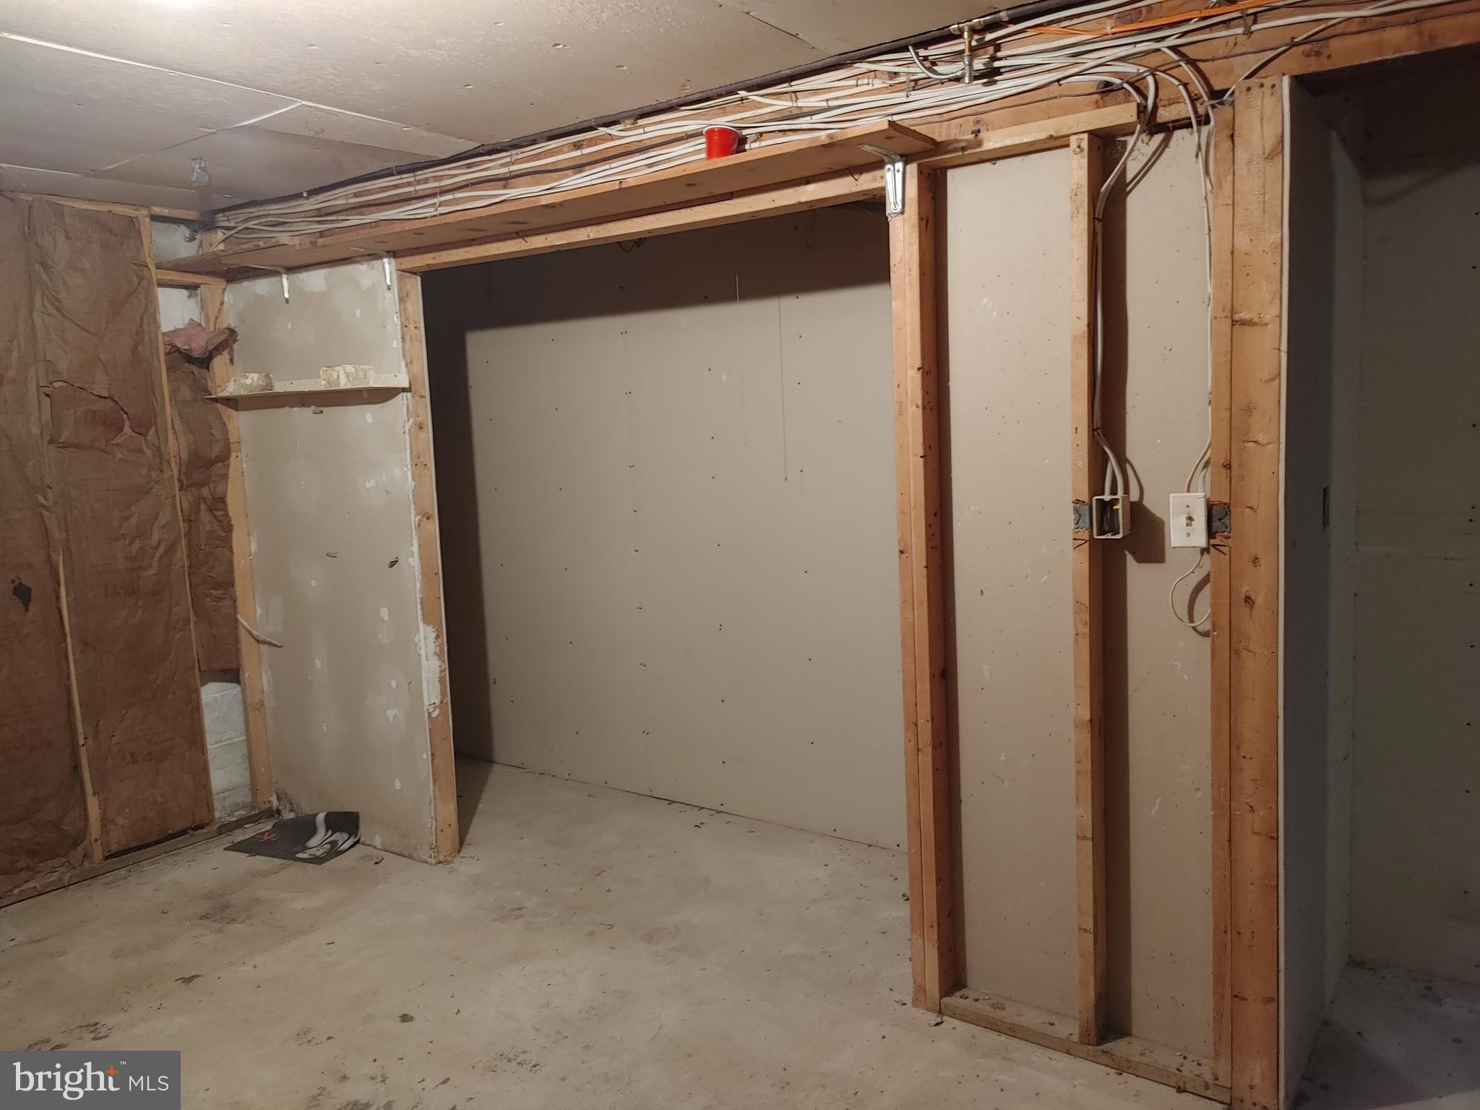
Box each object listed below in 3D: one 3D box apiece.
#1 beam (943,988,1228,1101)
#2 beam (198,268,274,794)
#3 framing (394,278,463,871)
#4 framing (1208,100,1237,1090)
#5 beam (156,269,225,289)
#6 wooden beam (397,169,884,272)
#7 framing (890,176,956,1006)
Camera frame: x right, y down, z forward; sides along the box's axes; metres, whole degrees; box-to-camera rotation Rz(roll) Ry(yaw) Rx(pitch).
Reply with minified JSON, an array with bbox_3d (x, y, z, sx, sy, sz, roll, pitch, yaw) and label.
[{"bbox_3d":[0.823,1.169,2.681,0.697,0.038,0.090,2,8,36],"label":"beam"},{"bbox_3d":[-2.034,-0.014,4.493,0.039,2.110,0.092,2,8,36],"label":"beam"},{"bbox_3d":[-1.116,0.074,3.945,0.040,2.080,0.092,3,9,36],"label":"framing"},{"bbox_3d":[1.040,0.130,2.367,0.040,2.082,0.090,2,8,36],"label":"framing"},{"bbox_3d":[-2.154,-1.073,4.314,0.089,0.039,0.283,2,8,36],"label":"beam"},{"bbox_3d":[-0.388,-0.951,3.255,1.911,0.040,0.090,3,9,36],"label":"wooden beam"},{"bbox_3d":[0.461,0.122,2.791,0.078,2.123,0.090,2,8,36],"label":"framing"}]

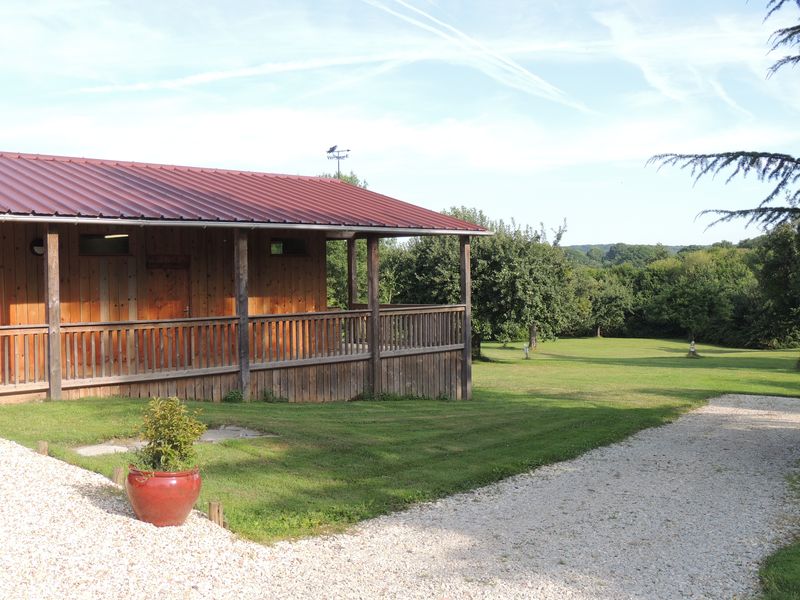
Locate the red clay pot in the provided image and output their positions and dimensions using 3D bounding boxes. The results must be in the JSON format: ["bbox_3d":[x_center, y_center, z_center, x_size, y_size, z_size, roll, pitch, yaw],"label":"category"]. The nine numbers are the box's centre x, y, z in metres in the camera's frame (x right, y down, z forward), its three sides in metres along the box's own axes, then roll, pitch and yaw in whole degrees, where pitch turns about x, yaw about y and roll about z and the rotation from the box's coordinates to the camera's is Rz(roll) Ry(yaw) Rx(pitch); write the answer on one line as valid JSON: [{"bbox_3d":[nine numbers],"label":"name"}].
[{"bbox_3d":[-1.637,1.343,6.400,0.515,0.395,0.515,-1,2,-14],"label":"red clay pot"}]

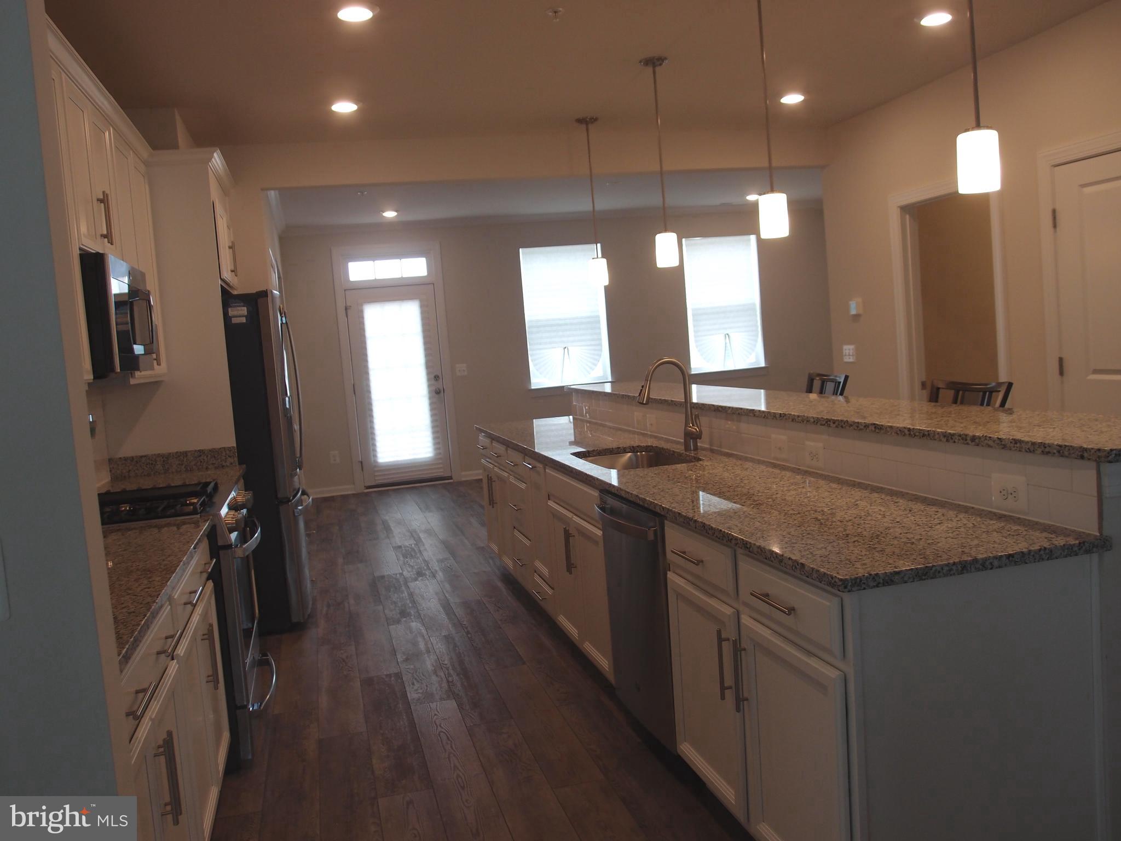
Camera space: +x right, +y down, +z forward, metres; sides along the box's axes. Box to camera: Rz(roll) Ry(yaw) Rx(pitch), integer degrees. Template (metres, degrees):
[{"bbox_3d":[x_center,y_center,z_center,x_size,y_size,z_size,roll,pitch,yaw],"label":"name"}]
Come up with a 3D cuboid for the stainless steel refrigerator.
[{"bbox_3d":[-1.872,0.233,5.405,0.884,1.775,0.910,-6,5,-14],"label":"stainless steel refrigerator"}]

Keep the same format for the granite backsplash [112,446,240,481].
[{"bbox_3d":[-1.935,0.211,4.884,0.596,0.104,0.025,-6,5,-14],"label":"granite backsplash"}]

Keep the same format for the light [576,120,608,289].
[{"bbox_3d":[0.198,-1.330,5.941,0.132,1.000,0.132,-5,5,0],"label":"light"}]

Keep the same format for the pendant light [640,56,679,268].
[{"bbox_3d":[0.495,-1.258,4.782,0.132,0.995,0.132,-6,5,-14],"label":"pendant light"}]

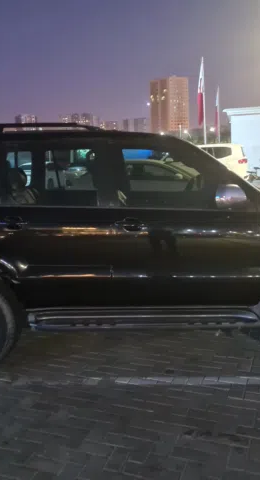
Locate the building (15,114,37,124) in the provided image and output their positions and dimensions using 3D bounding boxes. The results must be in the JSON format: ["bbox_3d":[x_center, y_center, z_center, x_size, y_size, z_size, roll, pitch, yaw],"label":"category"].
[{"bbox_3d":[-133.416,-131.709,625.221,28.000,61.300,25.000,-5,10,-11],"label":"building"}]

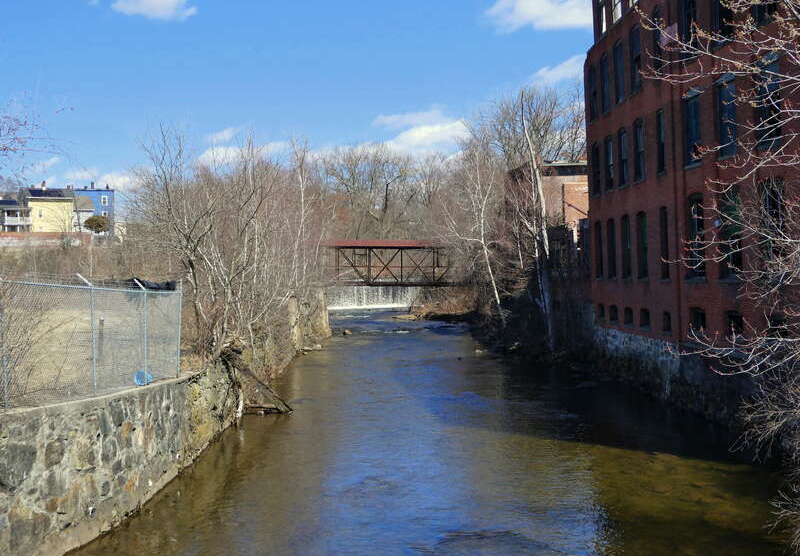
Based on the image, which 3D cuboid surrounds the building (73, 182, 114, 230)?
[{"bbox_3d":[-58.780,-13.590,177.000,8.600,9.600,10.500,0,0,-19],"label":"building"}]

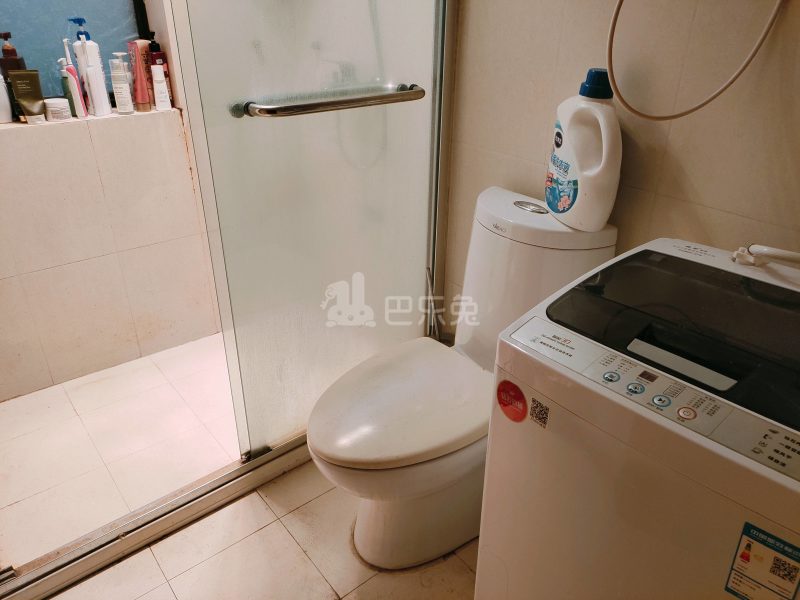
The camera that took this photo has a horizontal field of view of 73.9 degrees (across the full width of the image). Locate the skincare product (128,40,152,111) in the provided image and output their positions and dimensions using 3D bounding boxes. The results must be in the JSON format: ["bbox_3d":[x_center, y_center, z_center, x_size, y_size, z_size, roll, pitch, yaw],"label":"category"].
[{"bbox_3d":[-0.900,-0.774,1.840,0.056,0.217,0.046,11,27,21],"label":"skincare product"}]

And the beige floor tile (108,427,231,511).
[{"bbox_3d":[-0.698,0.512,1.625,0.298,0.010,0.270,-20,32,-36],"label":"beige floor tile"}]

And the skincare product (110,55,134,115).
[{"bbox_3d":[-0.938,-0.719,1.796,0.051,0.166,0.048,-15,30,-29],"label":"skincare product"}]

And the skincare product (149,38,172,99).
[{"bbox_3d":[-0.884,-0.832,1.946,0.066,0.245,0.055,-20,32,-36],"label":"skincare product"}]

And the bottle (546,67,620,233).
[{"bbox_3d":[0.409,-0.331,1.178,0.102,0.312,0.172,-6,26,-13],"label":"bottle"}]

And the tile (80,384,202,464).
[{"bbox_3d":[-0.850,0.397,1.745,0.296,0.010,0.298,-20,33,-36],"label":"tile"}]

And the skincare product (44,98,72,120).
[{"bbox_3d":[-1.131,-0.625,1.757,0.066,0.060,0.066,-16,30,-30],"label":"skincare product"}]

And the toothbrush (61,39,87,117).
[{"bbox_3d":[-1.090,-0.735,1.771,0.032,0.240,0.030,0,26,0],"label":"toothbrush"}]

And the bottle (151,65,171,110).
[{"bbox_3d":[-0.867,-0.766,1.921,0.046,0.147,0.040,-20,32,-36],"label":"bottle"}]

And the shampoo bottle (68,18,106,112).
[{"bbox_3d":[-1.022,-0.778,1.767,0.065,0.277,0.082,20,32,35],"label":"shampoo bottle"}]

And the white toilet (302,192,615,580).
[{"bbox_3d":[0.075,0.218,1.298,0.678,0.804,0.395,-15,30,-29],"label":"white toilet"}]

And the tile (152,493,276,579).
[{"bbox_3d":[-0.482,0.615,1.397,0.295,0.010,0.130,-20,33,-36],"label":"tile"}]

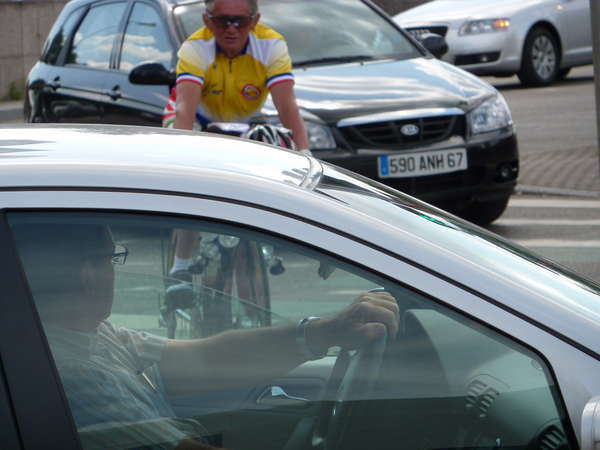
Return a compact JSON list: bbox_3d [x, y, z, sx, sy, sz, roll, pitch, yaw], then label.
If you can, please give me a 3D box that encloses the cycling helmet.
[{"bbox_3d":[-0.110,-0.280,13.800,0.205,0.160,0.270,-1,9,-7],"label":"cycling helmet"}]

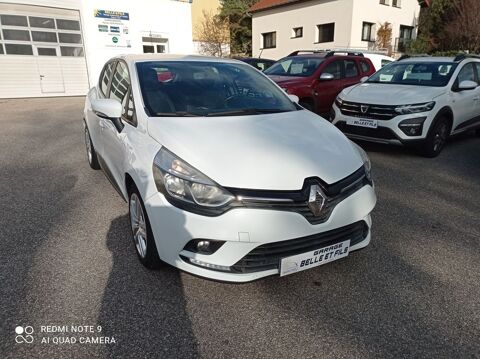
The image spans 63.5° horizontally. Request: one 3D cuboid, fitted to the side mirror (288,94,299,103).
[{"bbox_3d":[0.483,-0.762,3.802,0.240,0.160,0.160,-8,20,-27],"label":"side mirror"}]

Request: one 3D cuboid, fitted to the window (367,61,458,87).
[{"bbox_3d":[2.990,-1.846,6.697,1.420,0.120,0.860,18,52,44],"label":"window"}]

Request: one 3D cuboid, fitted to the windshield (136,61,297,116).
[{"bbox_3d":[-0.211,-0.781,3.275,1.340,0.140,0.980,-8,45,-27],"label":"windshield"}]

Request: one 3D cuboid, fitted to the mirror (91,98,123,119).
[{"bbox_3d":[-1.023,-0.554,3.019,0.240,0.160,0.160,-8,20,-27],"label":"mirror"}]

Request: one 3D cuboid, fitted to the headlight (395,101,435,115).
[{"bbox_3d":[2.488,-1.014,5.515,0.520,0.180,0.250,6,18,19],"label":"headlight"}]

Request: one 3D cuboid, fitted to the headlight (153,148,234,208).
[{"bbox_3d":[-0.303,-0.018,2.292,0.390,0.260,0.580,-5,19,-17],"label":"headlight"}]

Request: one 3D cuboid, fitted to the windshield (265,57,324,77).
[{"bbox_3d":[1.237,-2.569,8.915,1.340,0.140,0.800,19,58,43],"label":"windshield"}]

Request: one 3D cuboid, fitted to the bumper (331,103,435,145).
[{"bbox_3d":[2.059,-0.881,6.096,0.550,0.560,1.760,-15,23,-41],"label":"bumper"}]

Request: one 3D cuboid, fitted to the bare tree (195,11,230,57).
[{"bbox_3d":[-1.601,-7.937,22.604,2.300,3.700,2.200,1,18,0],"label":"bare tree"}]

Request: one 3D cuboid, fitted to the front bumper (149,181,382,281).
[{"bbox_3d":[0.329,0.290,2.504,1.700,0.520,0.550,-8,20,-27],"label":"front bumper"}]

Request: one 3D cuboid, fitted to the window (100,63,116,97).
[{"bbox_3d":[-1.403,-1.049,4.054,0.070,0.420,0.900,11,11,-31],"label":"window"}]

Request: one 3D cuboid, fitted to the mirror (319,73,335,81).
[{"bbox_3d":[1.887,-2.228,8.414,0.260,0.180,0.160,17,23,41],"label":"mirror"}]

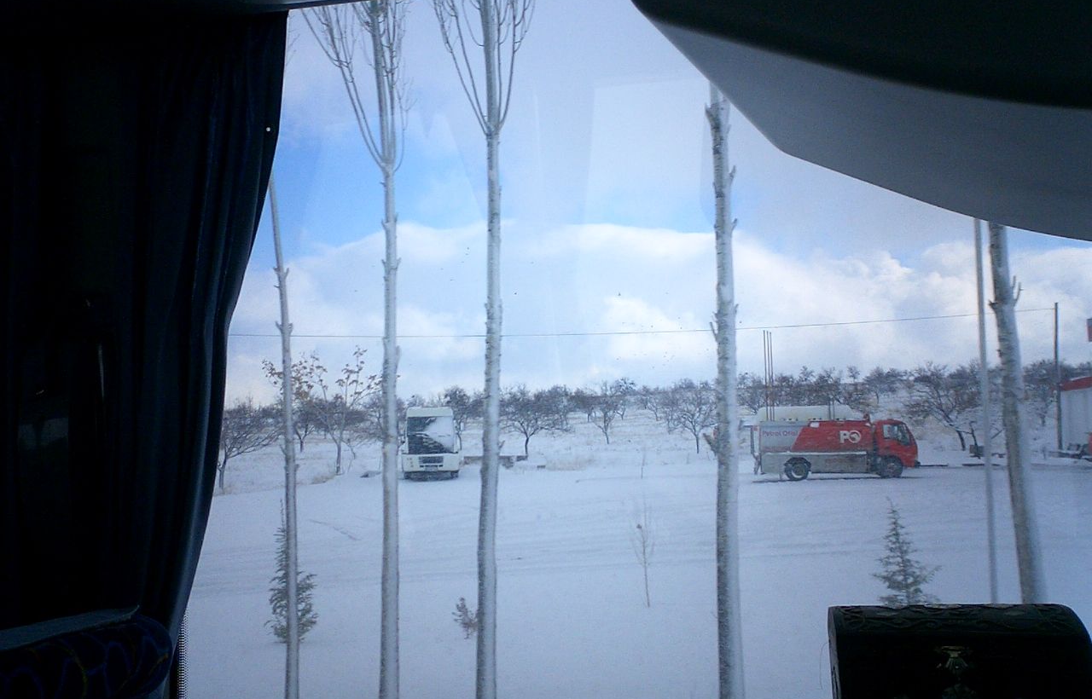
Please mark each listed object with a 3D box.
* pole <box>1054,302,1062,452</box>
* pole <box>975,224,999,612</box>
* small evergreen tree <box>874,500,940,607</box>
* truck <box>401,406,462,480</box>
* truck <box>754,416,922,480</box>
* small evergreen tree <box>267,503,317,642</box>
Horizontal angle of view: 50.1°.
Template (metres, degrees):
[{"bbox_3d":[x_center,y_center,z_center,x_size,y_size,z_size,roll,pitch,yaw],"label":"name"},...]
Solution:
[{"bbox_3d":[28.595,1.579,65.231,0.240,8.400,0.240,-1,-3,0],"label":"pole"},{"bbox_3d":[5.342,0.089,14.184,0.090,6.700,0.090,-1,-3,0],"label":"pole"},{"bbox_3d":[4.807,2.811,15.542,0.850,1.530,0.850,-1,-3,0],"label":"small evergreen tree"},{"bbox_3d":[-5.255,4.294,54.478,2.550,3.200,6.200,-1,-3,-3],"label":"truck"},{"bbox_3d":[12.048,4.147,49.468,6.600,2.600,2.200,-1,-3,-3],"label":"truck"},{"bbox_3d":[-3.190,2.784,14.646,0.630,1.660,0.630,-1,-3,0],"label":"small evergreen tree"}]

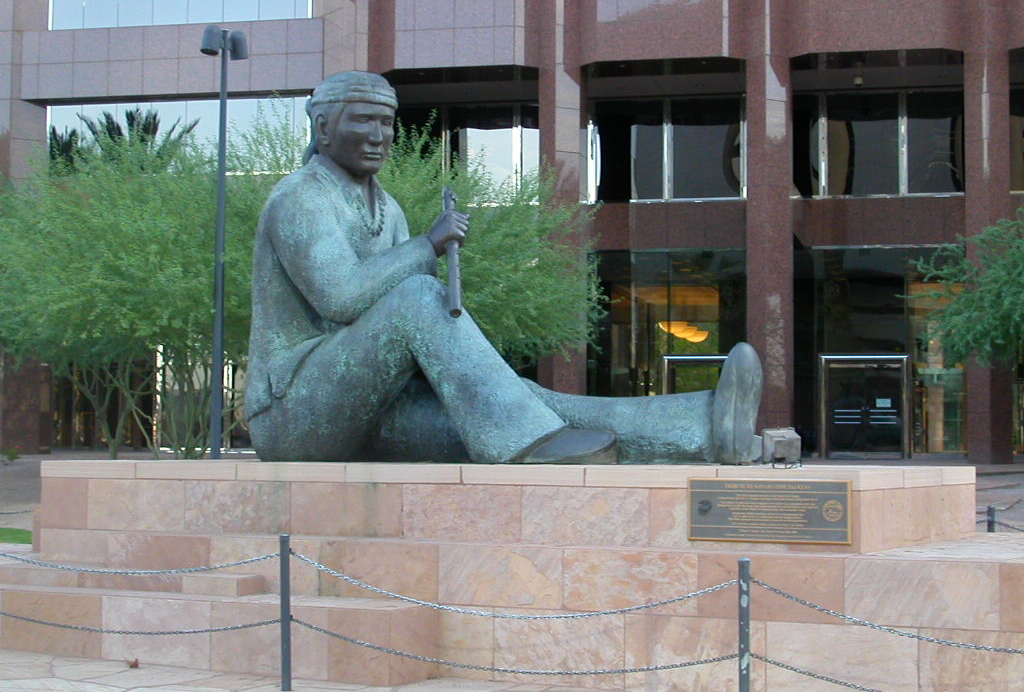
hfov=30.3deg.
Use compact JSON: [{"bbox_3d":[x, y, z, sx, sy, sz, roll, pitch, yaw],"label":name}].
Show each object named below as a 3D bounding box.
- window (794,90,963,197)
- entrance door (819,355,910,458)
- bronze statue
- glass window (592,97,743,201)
[{"bbox_3d":[8.783,-4.840,45.246,3.991,2.551,0.150,0,-3,13],"label":"window"},{"bbox_3d":[8.373,1.435,44.950,2.139,2.471,0.200,0,-3,13],"label":"entrance door"},{"bbox_3d":[-0.266,-0.729,16.055,4.700,3.420,1.900,-1,-3,28],"label":"bronze statue"},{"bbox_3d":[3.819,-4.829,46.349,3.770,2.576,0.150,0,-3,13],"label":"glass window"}]

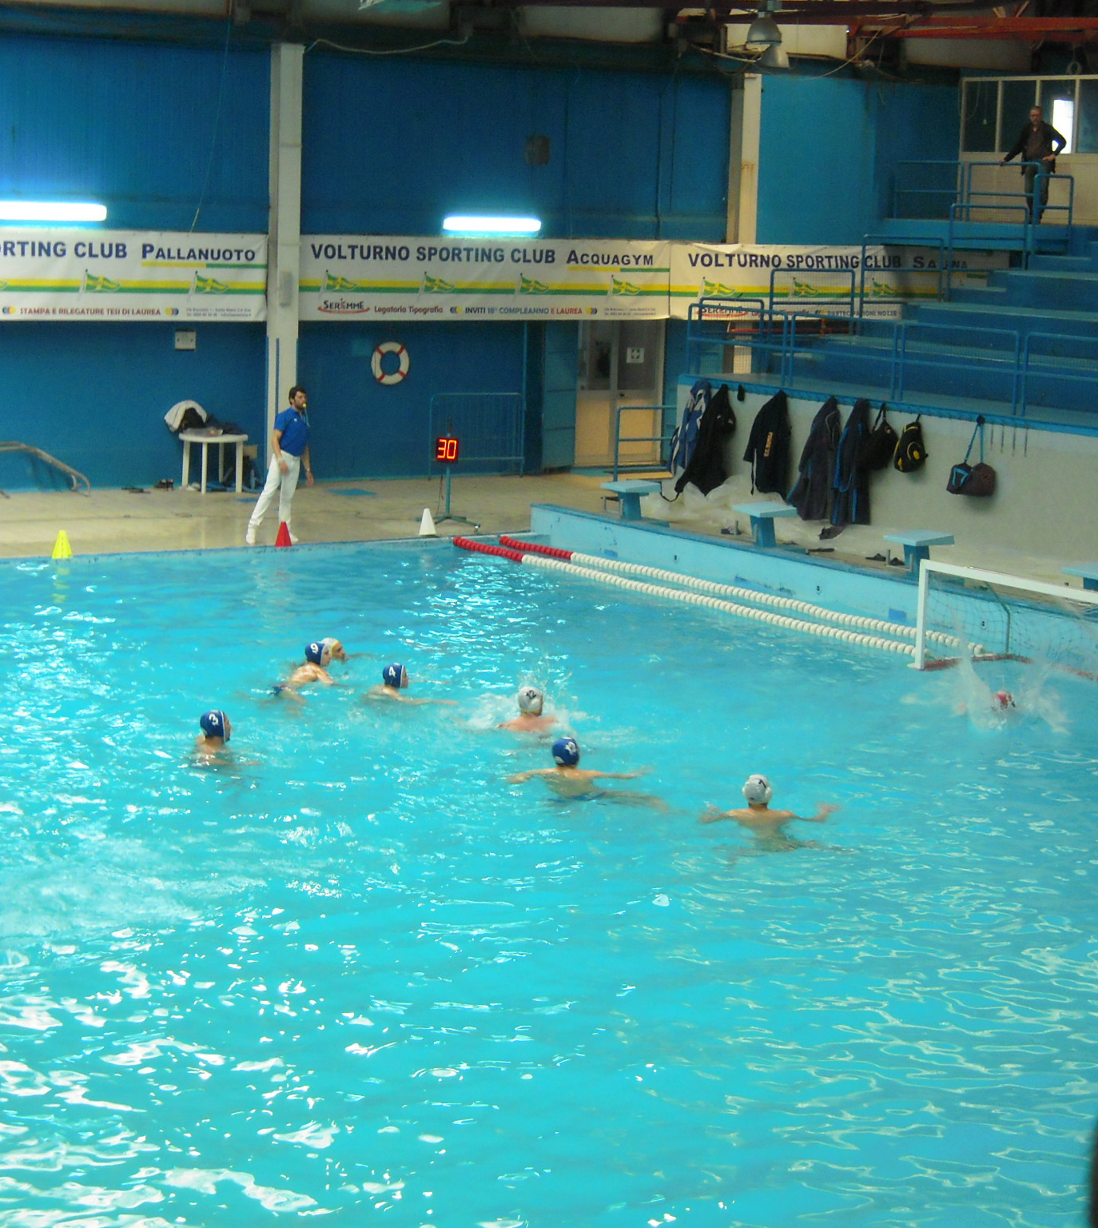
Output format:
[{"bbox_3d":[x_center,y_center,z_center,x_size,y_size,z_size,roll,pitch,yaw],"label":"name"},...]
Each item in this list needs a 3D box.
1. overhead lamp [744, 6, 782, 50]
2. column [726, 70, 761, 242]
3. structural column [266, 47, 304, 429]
[{"bbox_3d":[2.634,-7.187,34.200,0.440,0.530,0.440,2,9,0],"label":"overhead lamp"},{"bbox_3d":[2.823,-5.001,40.935,0.310,5.742,0.300,-4,10,-32],"label":"column"},{"bbox_3d":[-3.494,-4.591,36.913,0.310,5.773,0.300,-4,10,-32],"label":"structural column"}]

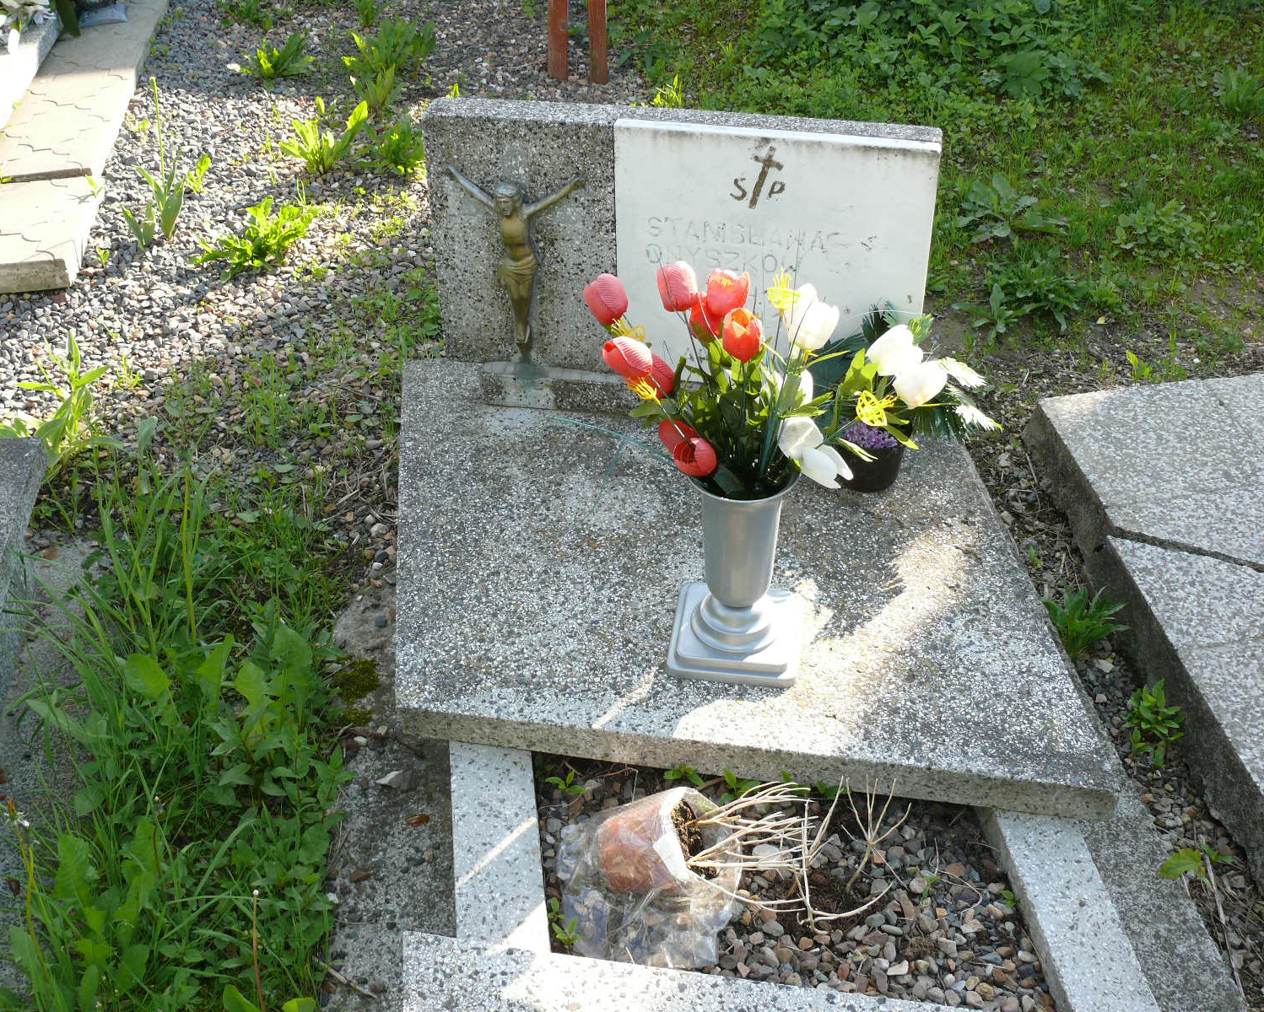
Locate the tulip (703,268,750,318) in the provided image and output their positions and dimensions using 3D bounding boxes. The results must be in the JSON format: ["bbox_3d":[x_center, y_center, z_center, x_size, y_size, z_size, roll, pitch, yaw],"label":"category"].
[{"bbox_3d":[0.109,-0.244,1.565,0.052,0.059,0.052,-3,30,2],"label":"tulip"}]

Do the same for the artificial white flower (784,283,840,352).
[{"bbox_3d":[0.189,-0.198,1.433,0.060,0.076,0.056,5,39,-4],"label":"artificial white flower"}]

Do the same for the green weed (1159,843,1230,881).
[{"bbox_3d":[0.707,0.446,1.711,0.083,0.038,0.050,-1,40,0],"label":"green weed"}]

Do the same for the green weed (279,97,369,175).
[{"bbox_3d":[-0.802,-0.964,3.553,0.233,0.183,0.175,0,32,0],"label":"green weed"}]

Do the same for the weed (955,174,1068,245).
[{"bbox_3d":[0.896,-0.701,3.223,0.266,0.132,0.240,0,32,0],"label":"weed"}]

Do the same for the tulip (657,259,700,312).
[{"bbox_3d":[0.053,-0.252,1.570,0.049,0.062,0.049,-10,23,6],"label":"tulip"}]

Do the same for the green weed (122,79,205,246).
[{"bbox_3d":[-1.074,-0.787,3.131,0.191,0.379,0.143,0,32,0],"label":"green weed"}]

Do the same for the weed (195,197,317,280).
[{"bbox_3d":[-0.844,-0.600,3.062,0.275,0.150,0.233,0,32,0],"label":"weed"}]

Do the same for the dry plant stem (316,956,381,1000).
[{"bbox_3d":[-0.330,0.541,1.573,0.096,0.012,0.012,22,44,24],"label":"dry plant stem"}]

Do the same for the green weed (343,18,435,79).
[{"bbox_3d":[-0.652,-1.249,3.661,0.240,0.140,0.190,-1,40,0],"label":"green weed"}]

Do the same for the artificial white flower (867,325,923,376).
[{"bbox_3d":[0.282,-0.166,1.461,0.052,0.066,0.052,24,35,-19],"label":"artificial white flower"}]

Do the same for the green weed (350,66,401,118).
[{"bbox_3d":[-0.735,-1.185,3.908,0.145,0.139,0.123,0,32,0],"label":"green weed"}]

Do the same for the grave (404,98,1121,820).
[{"bbox_3d":[0.101,-0.122,1.809,0.998,0.477,0.813,5,41,7],"label":"grave"}]

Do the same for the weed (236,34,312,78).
[{"bbox_3d":[-1.110,-1.392,4.224,0.245,0.115,0.184,0,32,0],"label":"weed"}]

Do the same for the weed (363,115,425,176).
[{"bbox_3d":[-0.563,-0.866,3.220,0.160,0.115,0.140,-1,40,0],"label":"weed"}]

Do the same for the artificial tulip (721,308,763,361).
[{"bbox_3d":[0.117,-0.181,1.443,0.047,0.062,0.047,-1,40,0],"label":"artificial tulip"}]

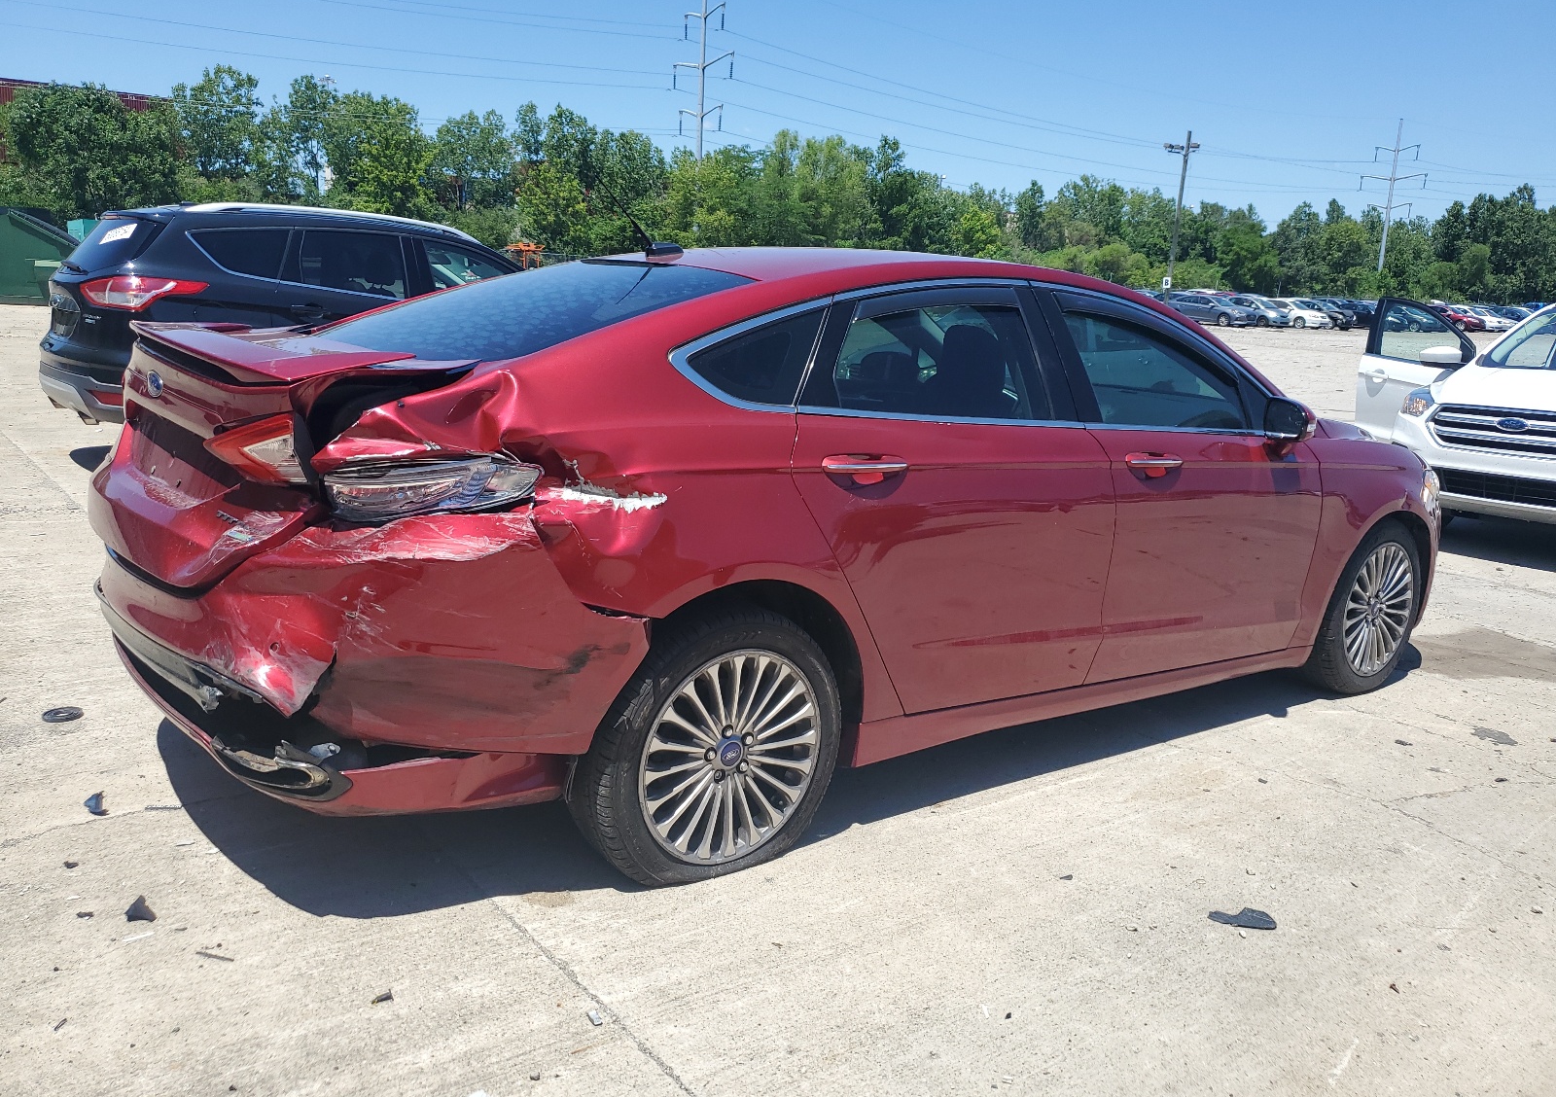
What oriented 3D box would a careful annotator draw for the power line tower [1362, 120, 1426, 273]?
[{"bbox_3d":[79.516,-42.837,152.771,1.000,24.970,8.400,-7,16,-36],"label":"power line tower"}]

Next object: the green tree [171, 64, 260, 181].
[{"bbox_3d":[-20.507,-13.709,43.000,3.400,8.300,3.400,-3,14,-25],"label":"green tree"}]

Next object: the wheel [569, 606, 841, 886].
[{"bbox_3d":[-0.158,0.429,2.680,0.667,0.640,0.235,-6,15,-36],"label":"wheel"}]

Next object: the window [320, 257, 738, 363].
[{"bbox_3d":[-0.651,-0.641,3.056,0.790,0.120,1.250,-26,26,-30],"label":"window"}]

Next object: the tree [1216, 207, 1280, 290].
[{"bbox_3d":[36.901,-22.647,92.956,4.900,8.610,4.900,8,14,22],"label":"tree"}]

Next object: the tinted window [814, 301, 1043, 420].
[{"bbox_3d":[0.380,-0.476,2.958,0.780,0.330,0.060,-6,-9,-36],"label":"tinted window"}]

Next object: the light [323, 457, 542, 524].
[{"bbox_3d":[-0.665,-0.124,2.263,0.420,0.130,0.130,3,12,0],"label":"light"}]

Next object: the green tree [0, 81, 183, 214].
[{"bbox_3d":[-23.362,-12.336,40.000,6.200,7.200,6.000,-5,14,-30],"label":"green tree"}]

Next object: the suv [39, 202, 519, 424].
[{"bbox_3d":[-2.983,-1.617,8.840,1.850,1.690,4.520,15,17,43],"label":"suv"}]

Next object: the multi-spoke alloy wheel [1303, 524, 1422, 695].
[{"bbox_3d":[2.126,0.202,4.339,0.667,0.665,0.235,-6,15,-36],"label":"multi-spoke alloy wheel"}]

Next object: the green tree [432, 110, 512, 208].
[{"bbox_3d":[-13.985,-15.808,53.926,3.800,8.350,3.800,-1,13,-14],"label":"green tree"}]

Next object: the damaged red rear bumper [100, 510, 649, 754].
[{"bbox_3d":[-1.136,0.031,2.802,0.840,0.520,1.860,-5,14,-36],"label":"damaged red rear bumper"}]

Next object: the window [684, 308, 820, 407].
[{"bbox_3d":[-0.033,-0.435,2.663,0.400,0.240,0.060,-4,-11,-30],"label":"window"}]

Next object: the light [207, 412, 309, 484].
[{"bbox_3d":[-1.004,-0.189,2.253,0.300,0.160,0.120,11,15,32],"label":"light"}]

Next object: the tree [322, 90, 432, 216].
[{"bbox_3d":[-17.123,-15.080,49.936,4.700,8.440,4.700,-1,13,-17],"label":"tree"}]

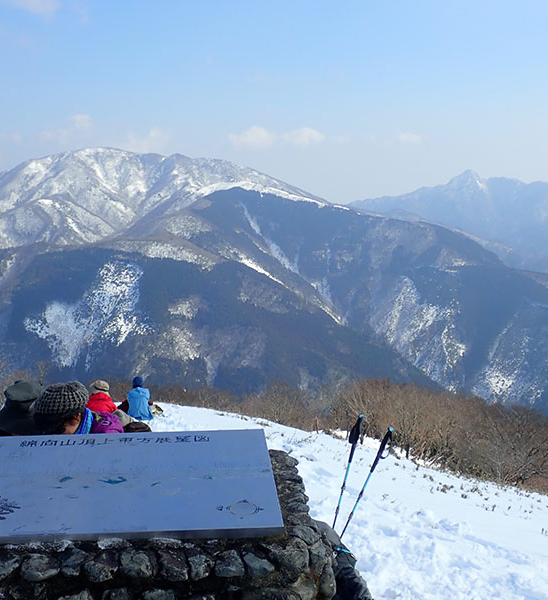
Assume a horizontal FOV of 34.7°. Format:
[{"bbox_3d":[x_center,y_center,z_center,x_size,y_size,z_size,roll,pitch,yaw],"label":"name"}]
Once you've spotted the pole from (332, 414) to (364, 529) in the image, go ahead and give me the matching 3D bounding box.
[{"bbox_3d":[0.369,1.141,4.924,0.070,1.050,0.070,13,8,-2],"label":"pole"}]

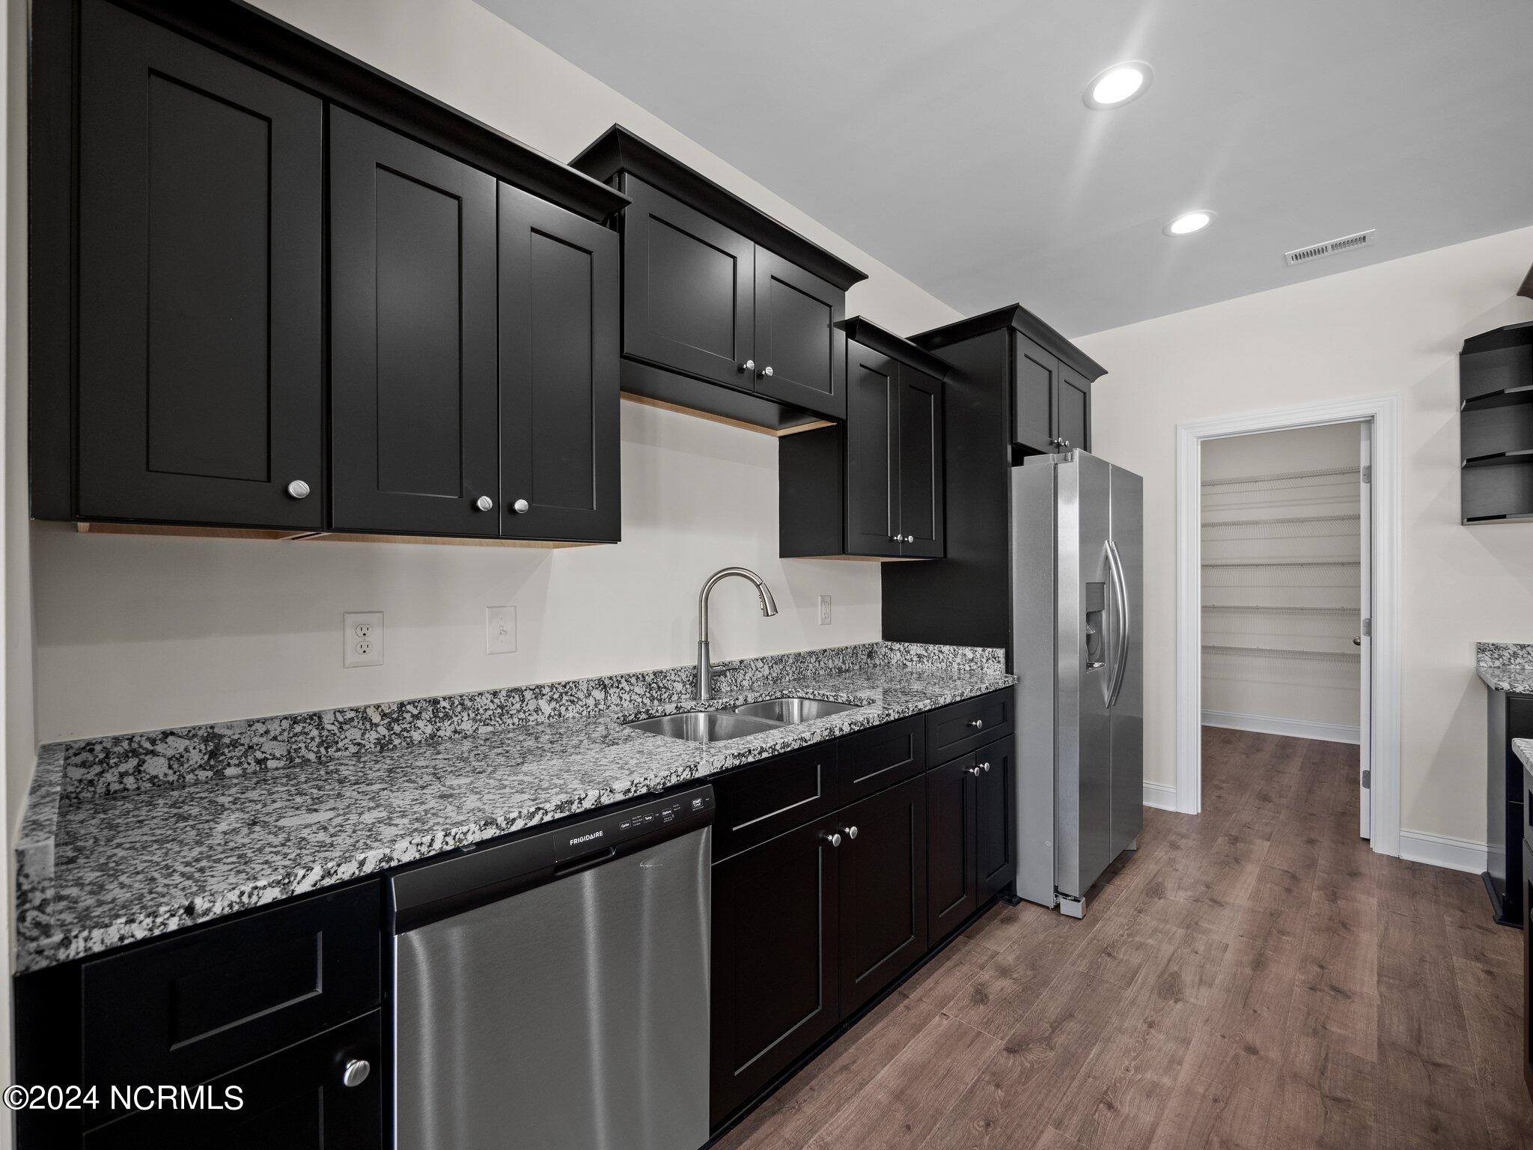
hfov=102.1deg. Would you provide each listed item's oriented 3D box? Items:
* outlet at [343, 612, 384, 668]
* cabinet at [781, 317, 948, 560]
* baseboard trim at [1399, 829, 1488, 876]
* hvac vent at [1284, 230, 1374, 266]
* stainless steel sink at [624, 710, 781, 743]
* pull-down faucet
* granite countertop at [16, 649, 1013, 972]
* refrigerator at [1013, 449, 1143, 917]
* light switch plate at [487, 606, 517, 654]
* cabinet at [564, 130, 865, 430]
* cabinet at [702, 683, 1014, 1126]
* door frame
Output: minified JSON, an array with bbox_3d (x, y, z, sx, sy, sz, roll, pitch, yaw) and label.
[{"bbox_3d":[-0.918,0.148,1.417,0.010,0.123,0.079,0,-1,44],"label":"outlet"},{"bbox_3d":[0.424,-0.478,2.531,0.370,0.814,0.712,0,-1,44],"label":"cabinet"},{"bbox_3d":[3.010,1.236,2.760,0.255,0.138,0.016,0,-1,44],"label":"baseboard trim"},{"bbox_3d":[2.534,-1.457,2.787,0.296,0.012,0.155,0,-1,44],"label":"hvac vent"},{"bbox_3d":[-0.161,0.512,1.712,0.415,0.190,0.395,0,-1,44],"label":"stainless steel sink"},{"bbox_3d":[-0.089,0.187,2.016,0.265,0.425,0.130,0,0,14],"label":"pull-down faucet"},{"bbox_3d":[-0.131,0.364,1.772,0.635,0.127,2.561,0,-1,44],"label":"granite countertop"},{"bbox_3d":[1.220,0.416,2.924,0.860,1.773,0.903,0,-1,44],"label":"refrigerator"},{"bbox_3d":[-0.698,0.147,1.640,0.012,0.123,0.078,0,-1,44],"label":"light switch plate"},{"bbox_3d":[-0.138,-0.803,1.960,0.370,0.507,1.005,0,-1,44],"label":"cabinet"},{"bbox_3d":[0.210,0.863,2.123,0.627,0.863,1.578,0,-1,44],"label":"cabinet"},{"bbox_3d":[2.651,0.236,3.202,0.872,2.142,0.135,0,-1,44],"label":"door frame"}]

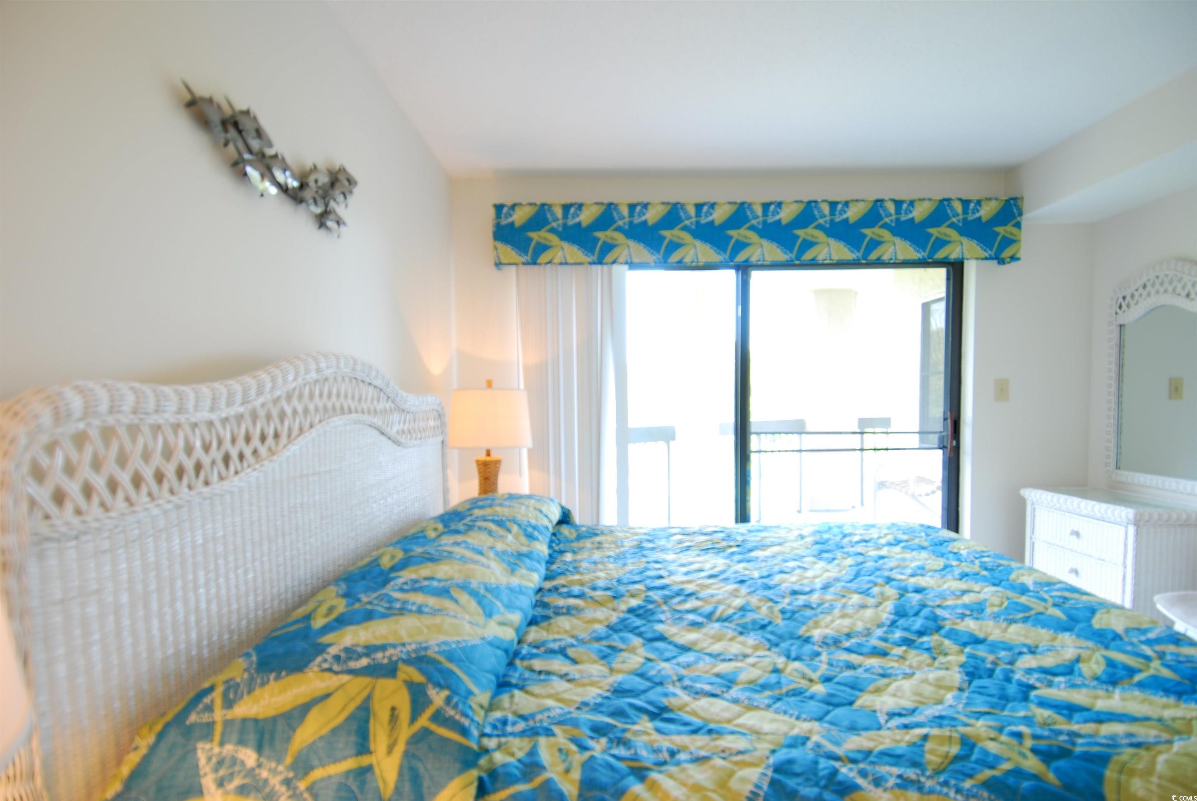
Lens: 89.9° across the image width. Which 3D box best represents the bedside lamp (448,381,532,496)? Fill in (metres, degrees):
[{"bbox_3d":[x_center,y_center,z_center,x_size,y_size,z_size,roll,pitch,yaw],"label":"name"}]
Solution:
[{"bbox_3d":[-0.533,0.252,2.938,0.406,0.710,0.406,0,1,1],"label":"bedside lamp"}]

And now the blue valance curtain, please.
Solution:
[{"bbox_3d":[0.813,-0.873,3.158,2.714,0.324,0.130,0,1,1],"label":"blue valance curtain"}]

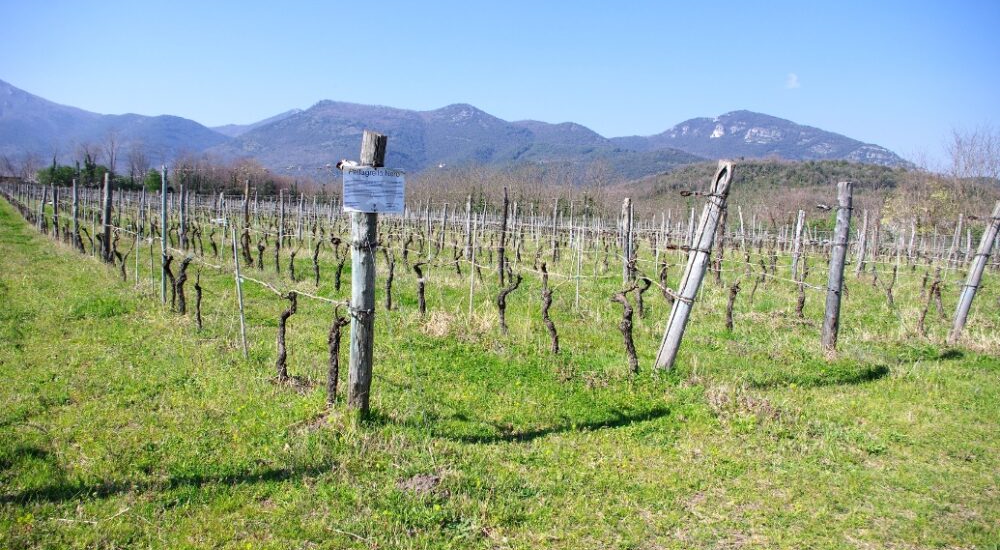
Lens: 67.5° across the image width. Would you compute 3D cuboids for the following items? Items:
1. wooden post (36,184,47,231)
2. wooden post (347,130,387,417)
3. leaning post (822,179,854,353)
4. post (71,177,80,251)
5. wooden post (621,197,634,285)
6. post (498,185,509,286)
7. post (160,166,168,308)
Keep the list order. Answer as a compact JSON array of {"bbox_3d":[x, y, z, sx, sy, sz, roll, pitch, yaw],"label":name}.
[{"bbox_3d":[-18.795,-2.716,30.809,0.125,1.931,0.125,4,3,0],"label":"wooden post"},{"bbox_3d":[-0.941,0.006,5.188,0.165,1.945,0.165,4,8,-11],"label":"wooden post"},{"bbox_3d":[4.045,-0.098,8.960,0.160,2.000,0.160,7,7,24],"label":"leaning post"},{"bbox_3d":[-11.782,-1.662,20.770,0.125,1.960,0.125,1,5,0],"label":"post"},{"bbox_3d":[2.703,-0.670,15.969,0.125,1.955,0.125,1,4,10],"label":"wooden post"},{"bbox_3d":[0.074,-0.715,14.750,0.085,2.005,0.085,3,4,0],"label":"post"},{"bbox_3d":[-4.676,-0.558,10.422,0.060,1.944,0.060,2,4,0],"label":"post"}]

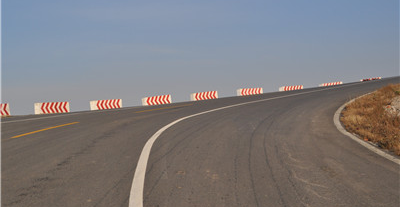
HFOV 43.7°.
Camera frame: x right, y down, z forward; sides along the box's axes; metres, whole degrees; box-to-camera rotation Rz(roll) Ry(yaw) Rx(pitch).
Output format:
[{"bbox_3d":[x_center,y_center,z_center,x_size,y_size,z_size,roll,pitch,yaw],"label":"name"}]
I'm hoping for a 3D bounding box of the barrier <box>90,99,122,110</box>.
[{"bbox_3d":[-5.820,0.090,31.100,0.500,0.610,2.000,-2,2,44],"label":"barrier"}]

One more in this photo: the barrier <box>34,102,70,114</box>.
[{"bbox_3d":[-8.270,0.240,28.000,0.500,0.610,2.000,-2,2,36],"label":"barrier"}]

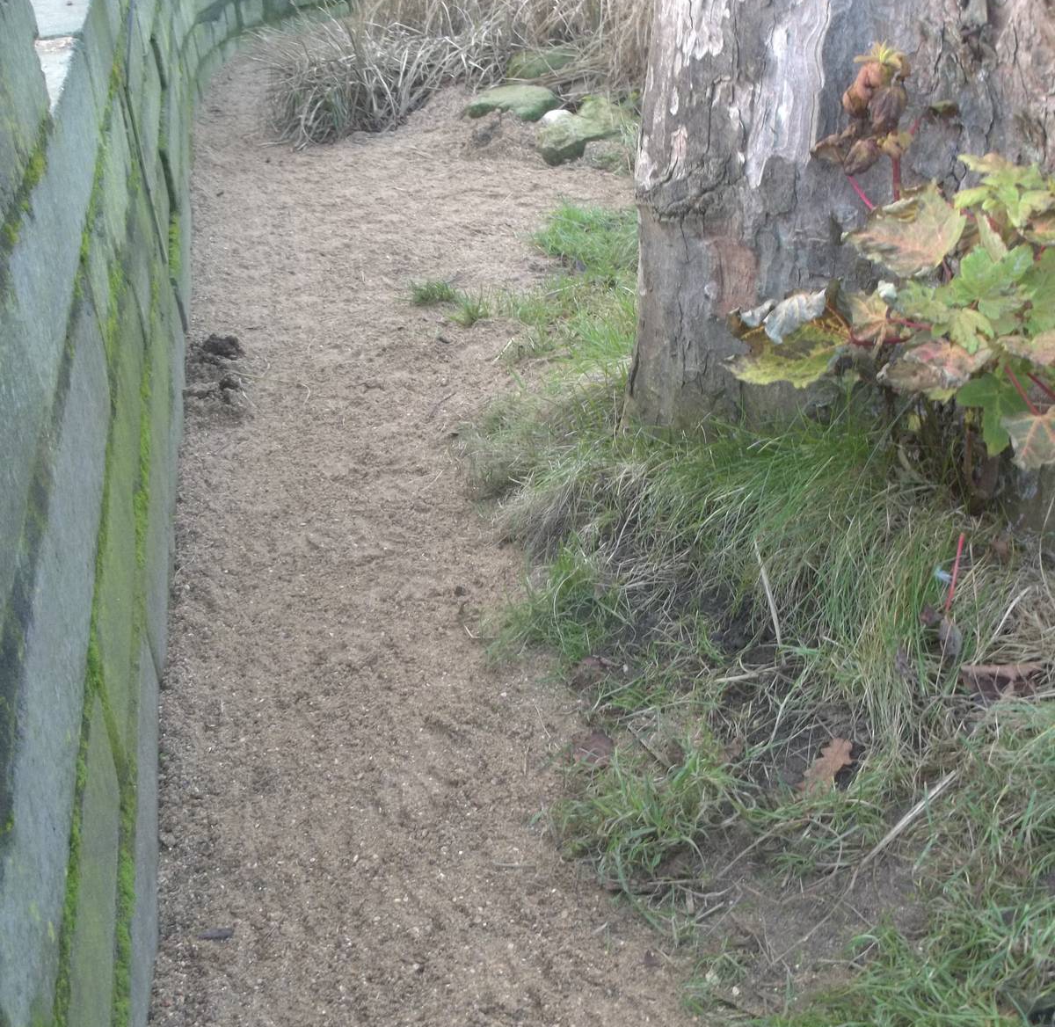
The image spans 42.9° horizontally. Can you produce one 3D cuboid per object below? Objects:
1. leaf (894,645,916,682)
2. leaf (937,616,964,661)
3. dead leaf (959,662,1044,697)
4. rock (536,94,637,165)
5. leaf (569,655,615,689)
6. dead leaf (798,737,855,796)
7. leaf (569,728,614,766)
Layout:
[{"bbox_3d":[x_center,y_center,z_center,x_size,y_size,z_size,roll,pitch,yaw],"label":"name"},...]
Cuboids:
[{"bbox_3d":[0.593,0.237,2.110,0.035,0.045,0.050,-3,30,0],"label":"leaf"},{"bbox_3d":[0.668,0.198,2.120,0.045,0.060,0.040,-3,30,0],"label":"leaf"},{"bbox_3d":[0.728,0.256,2.060,0.130,0.045,0.060,-3,30,0],"label":"dead leaf"},{"bbox_3d":[0.232,-1.487,5.200,0.390,0.220,0.300,7,31,17],"label":"rock"},{"bbox_3d":[0.108,0.267,2.250,0.075,0.035,0.065,-3,30,0],"label":"leaf"},{"bbox_3d":[0.446,0.377,2.000,0.070,0.025,0.120,23,39,37],"label":"dead leaf"},{"bbox_3d":[0.102,0.369,2.110,0.070,0.025,0.070,-3,30,0],"label":"leaf"}]

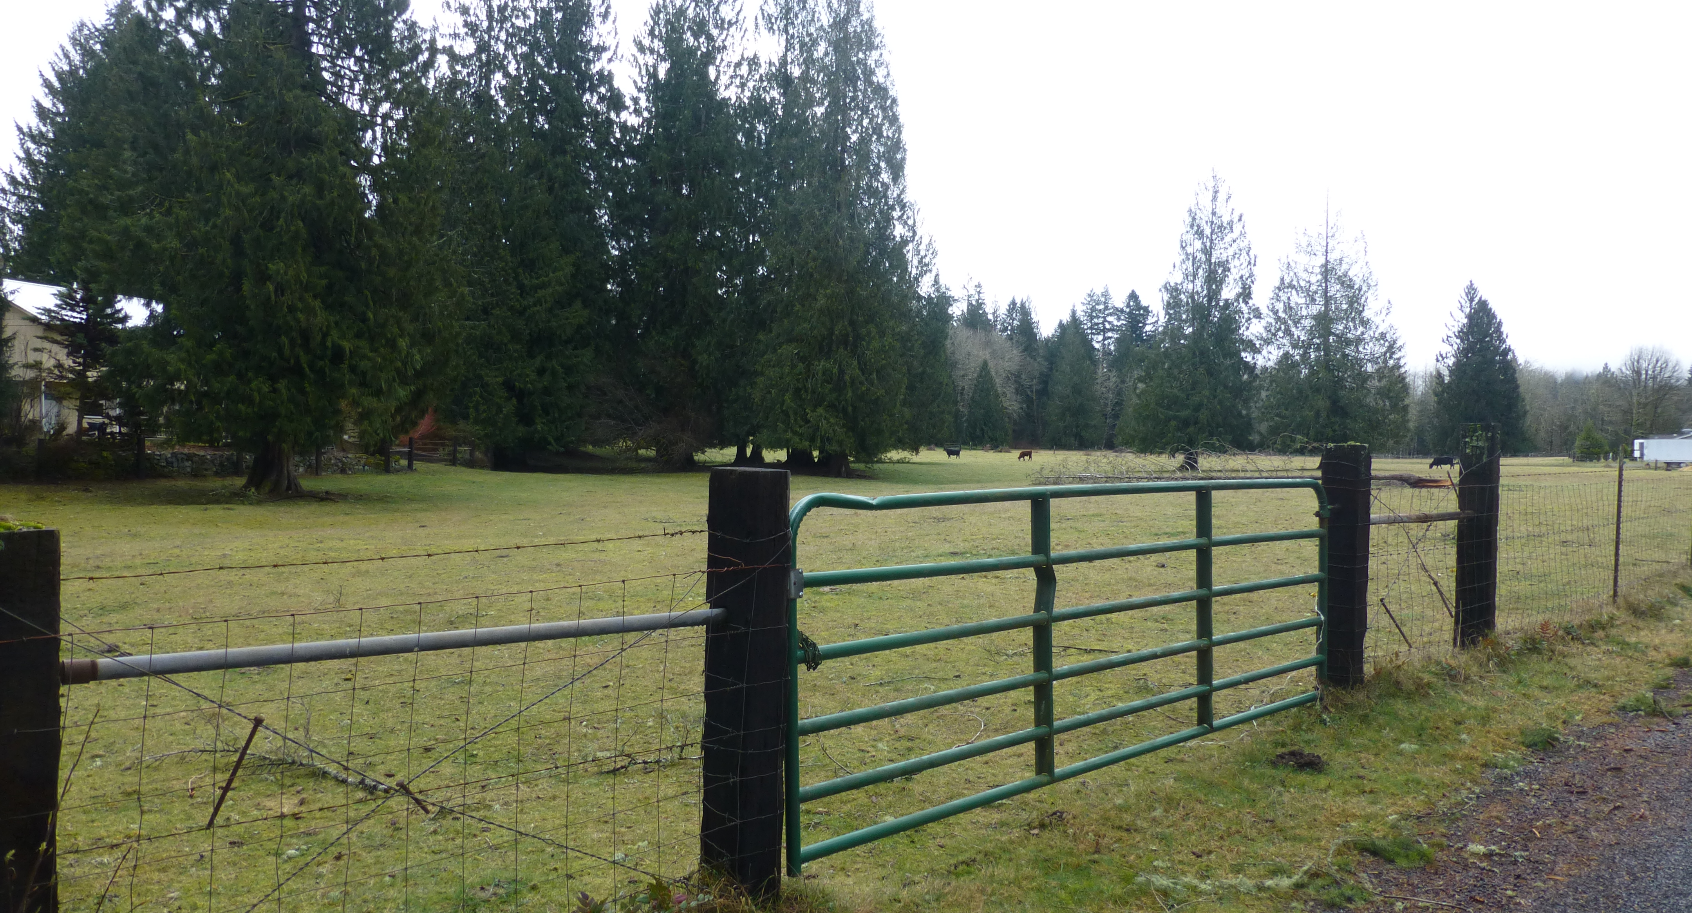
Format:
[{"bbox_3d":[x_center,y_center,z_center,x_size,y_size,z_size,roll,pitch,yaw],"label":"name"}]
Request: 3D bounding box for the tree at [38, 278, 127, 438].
[{"bbox_3d":[-31.829,-4.058,49.000,3.644,6.625,3.462,1,1,0],"label":"tree"}]

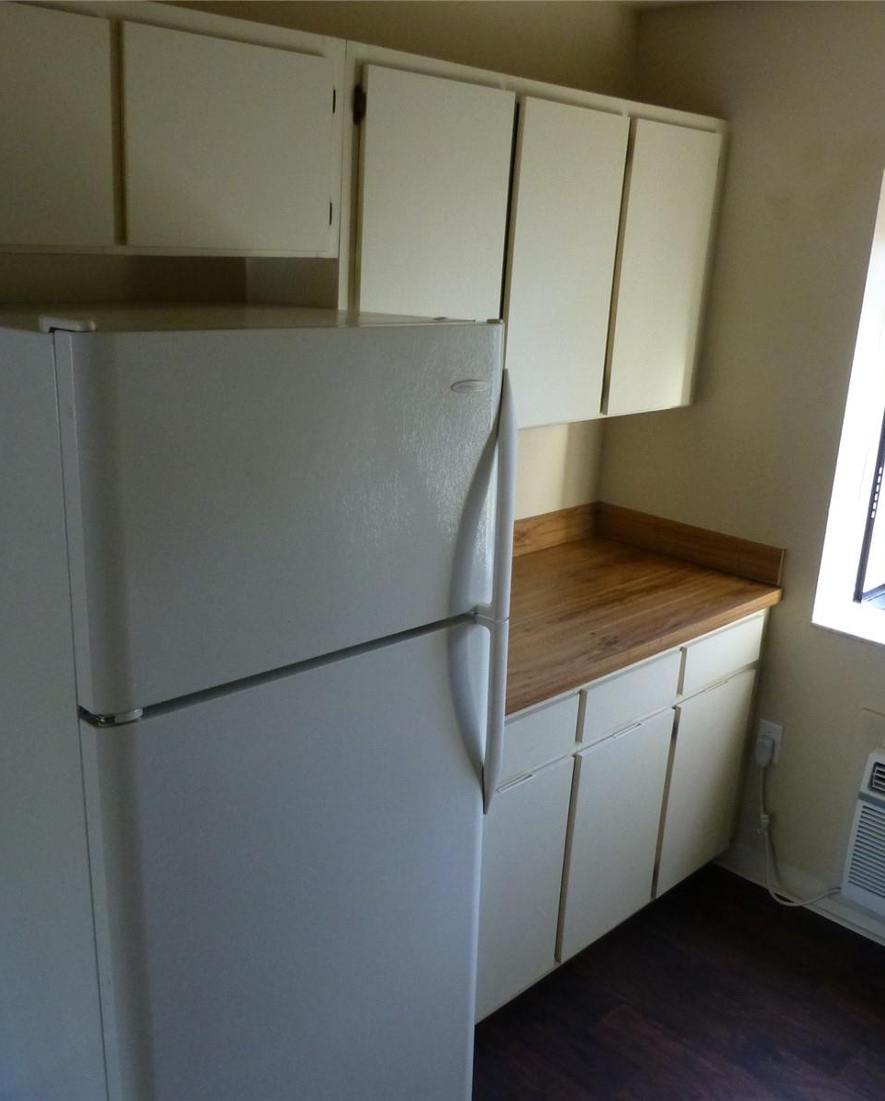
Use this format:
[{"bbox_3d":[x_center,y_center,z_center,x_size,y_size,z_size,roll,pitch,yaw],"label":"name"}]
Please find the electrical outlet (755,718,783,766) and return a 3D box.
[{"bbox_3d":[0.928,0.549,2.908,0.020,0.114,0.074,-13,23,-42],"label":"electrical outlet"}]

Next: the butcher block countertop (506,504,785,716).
[{"bbox_3d":[0.250,0.107,2.587,1.275,0.150,0.655,-13,23,-42],"label":"butcher block countertop"}]

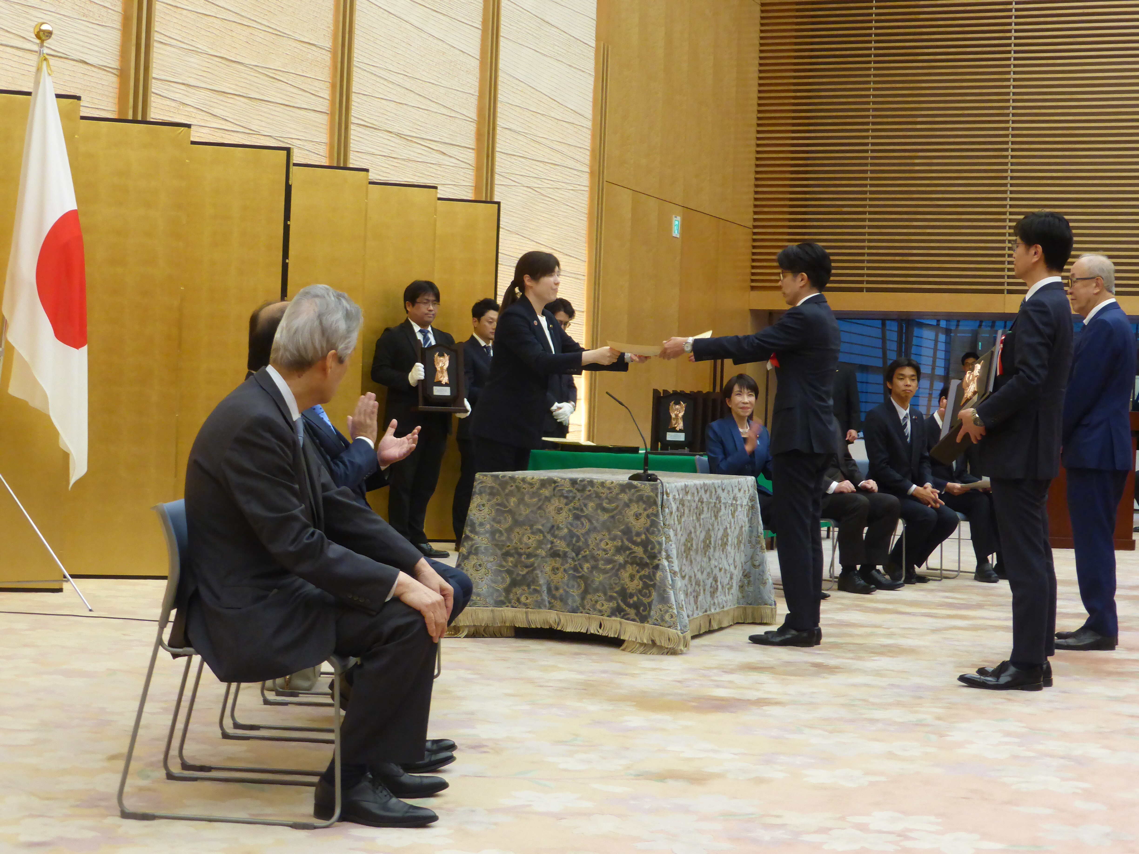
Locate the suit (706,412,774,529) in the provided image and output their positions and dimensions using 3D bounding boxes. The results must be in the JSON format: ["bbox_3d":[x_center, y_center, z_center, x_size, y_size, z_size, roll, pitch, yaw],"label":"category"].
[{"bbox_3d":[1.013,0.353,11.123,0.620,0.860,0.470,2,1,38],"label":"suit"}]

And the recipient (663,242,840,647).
[{"bbox_3d":[0.796,0.060,8.691,0.780,1.735,0.500,2,1,17],"label":"recipient"}]

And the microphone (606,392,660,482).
[{"bbox_3d":[0.261,0.032,8.400,0.230,0.370,0.120,2,1,23],"label":"microphone"}]

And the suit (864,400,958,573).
[{"bbox_3d":[2.078,0.354,12.253,0.620,1.030,0.480,2,1,34],"label":"suit"}]

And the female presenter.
[{"bbox_3d":[-0.070,0.057,9.080,0.780,1.680,0.500,2,1,20],"label":"female presenter"}]

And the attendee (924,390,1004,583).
[{"bbox_3d":[2.450,0.329,12.573,0.720,1.240,0.500,2,1,30],"label":"attendee"}]

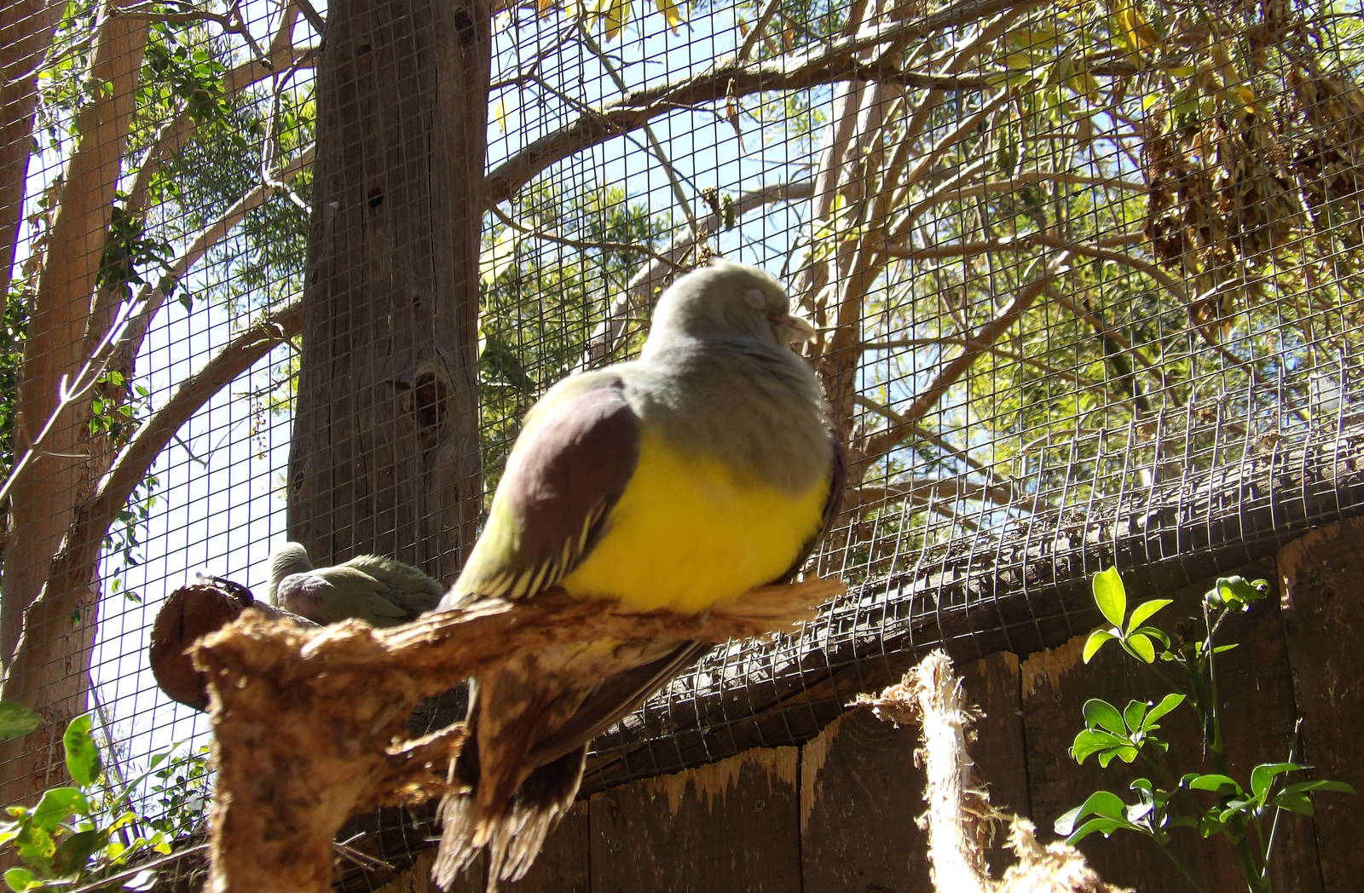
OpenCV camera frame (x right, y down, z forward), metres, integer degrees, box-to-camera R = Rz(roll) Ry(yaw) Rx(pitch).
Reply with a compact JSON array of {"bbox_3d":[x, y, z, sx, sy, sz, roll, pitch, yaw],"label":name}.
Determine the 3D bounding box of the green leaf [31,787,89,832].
[{"bbox_3d":[-0.296,0.173,1.350,0.029,0.020,0.020,-1,-28,0],"label":"green leaf"}]

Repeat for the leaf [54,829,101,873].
[{"bbox_3d":[-0.287,0.192,1.350,0.023,0.020,0.018,-1,-28,0],"label":"leaf"}]

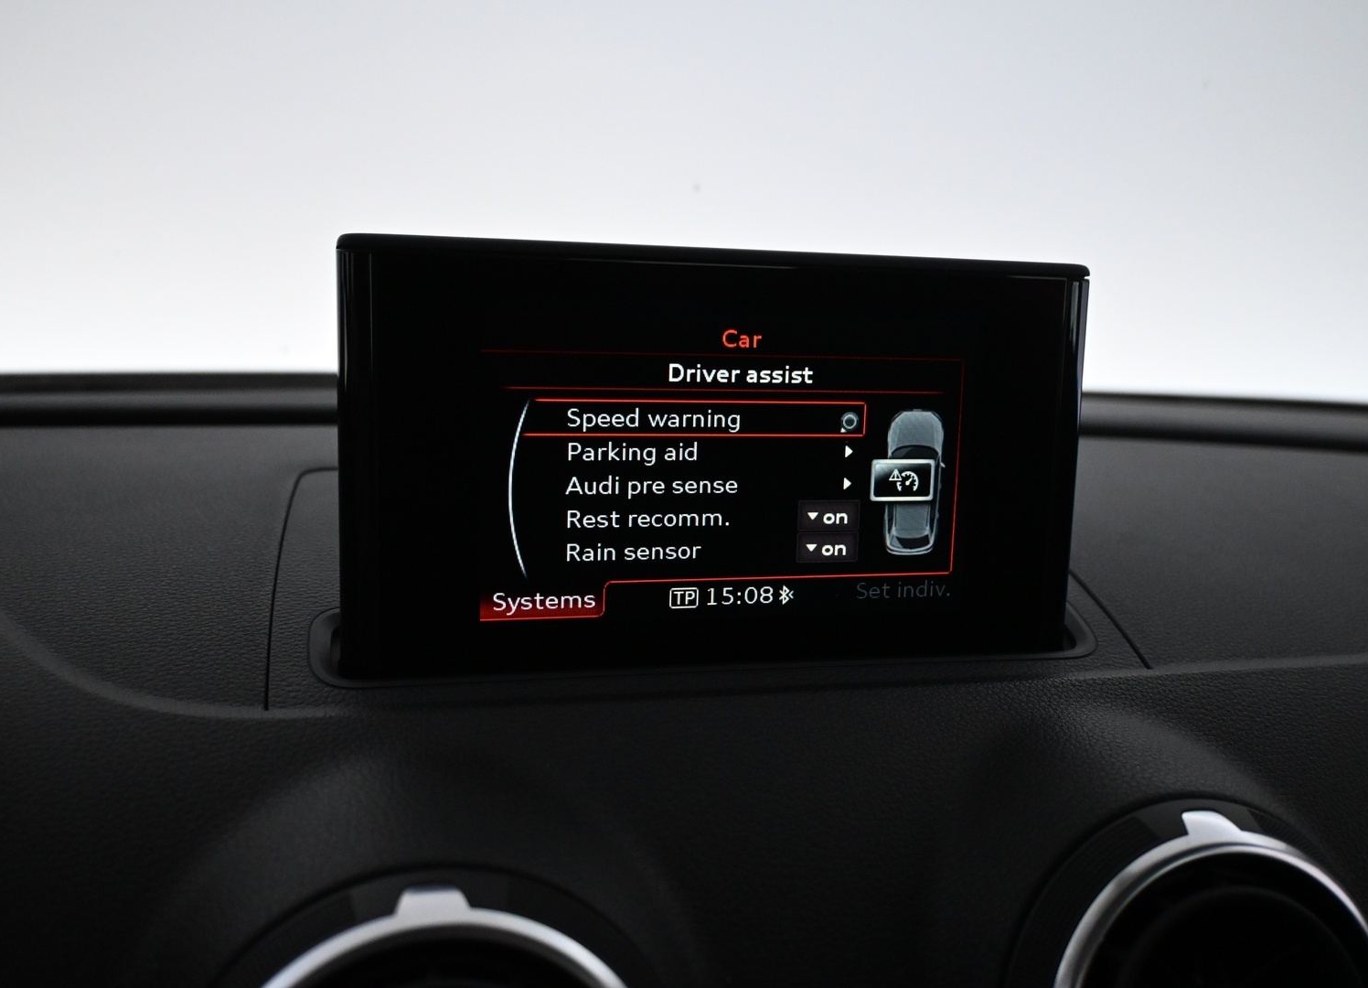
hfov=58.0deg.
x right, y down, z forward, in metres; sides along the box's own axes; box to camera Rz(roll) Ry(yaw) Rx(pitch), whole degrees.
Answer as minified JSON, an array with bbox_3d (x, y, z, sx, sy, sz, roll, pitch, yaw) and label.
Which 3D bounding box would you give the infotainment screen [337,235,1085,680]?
[{"bbox_3d":[0.011,-0.007,0.319,0.192,0.106,0.015,0,7,-13],"label":"infotainment screen"}]

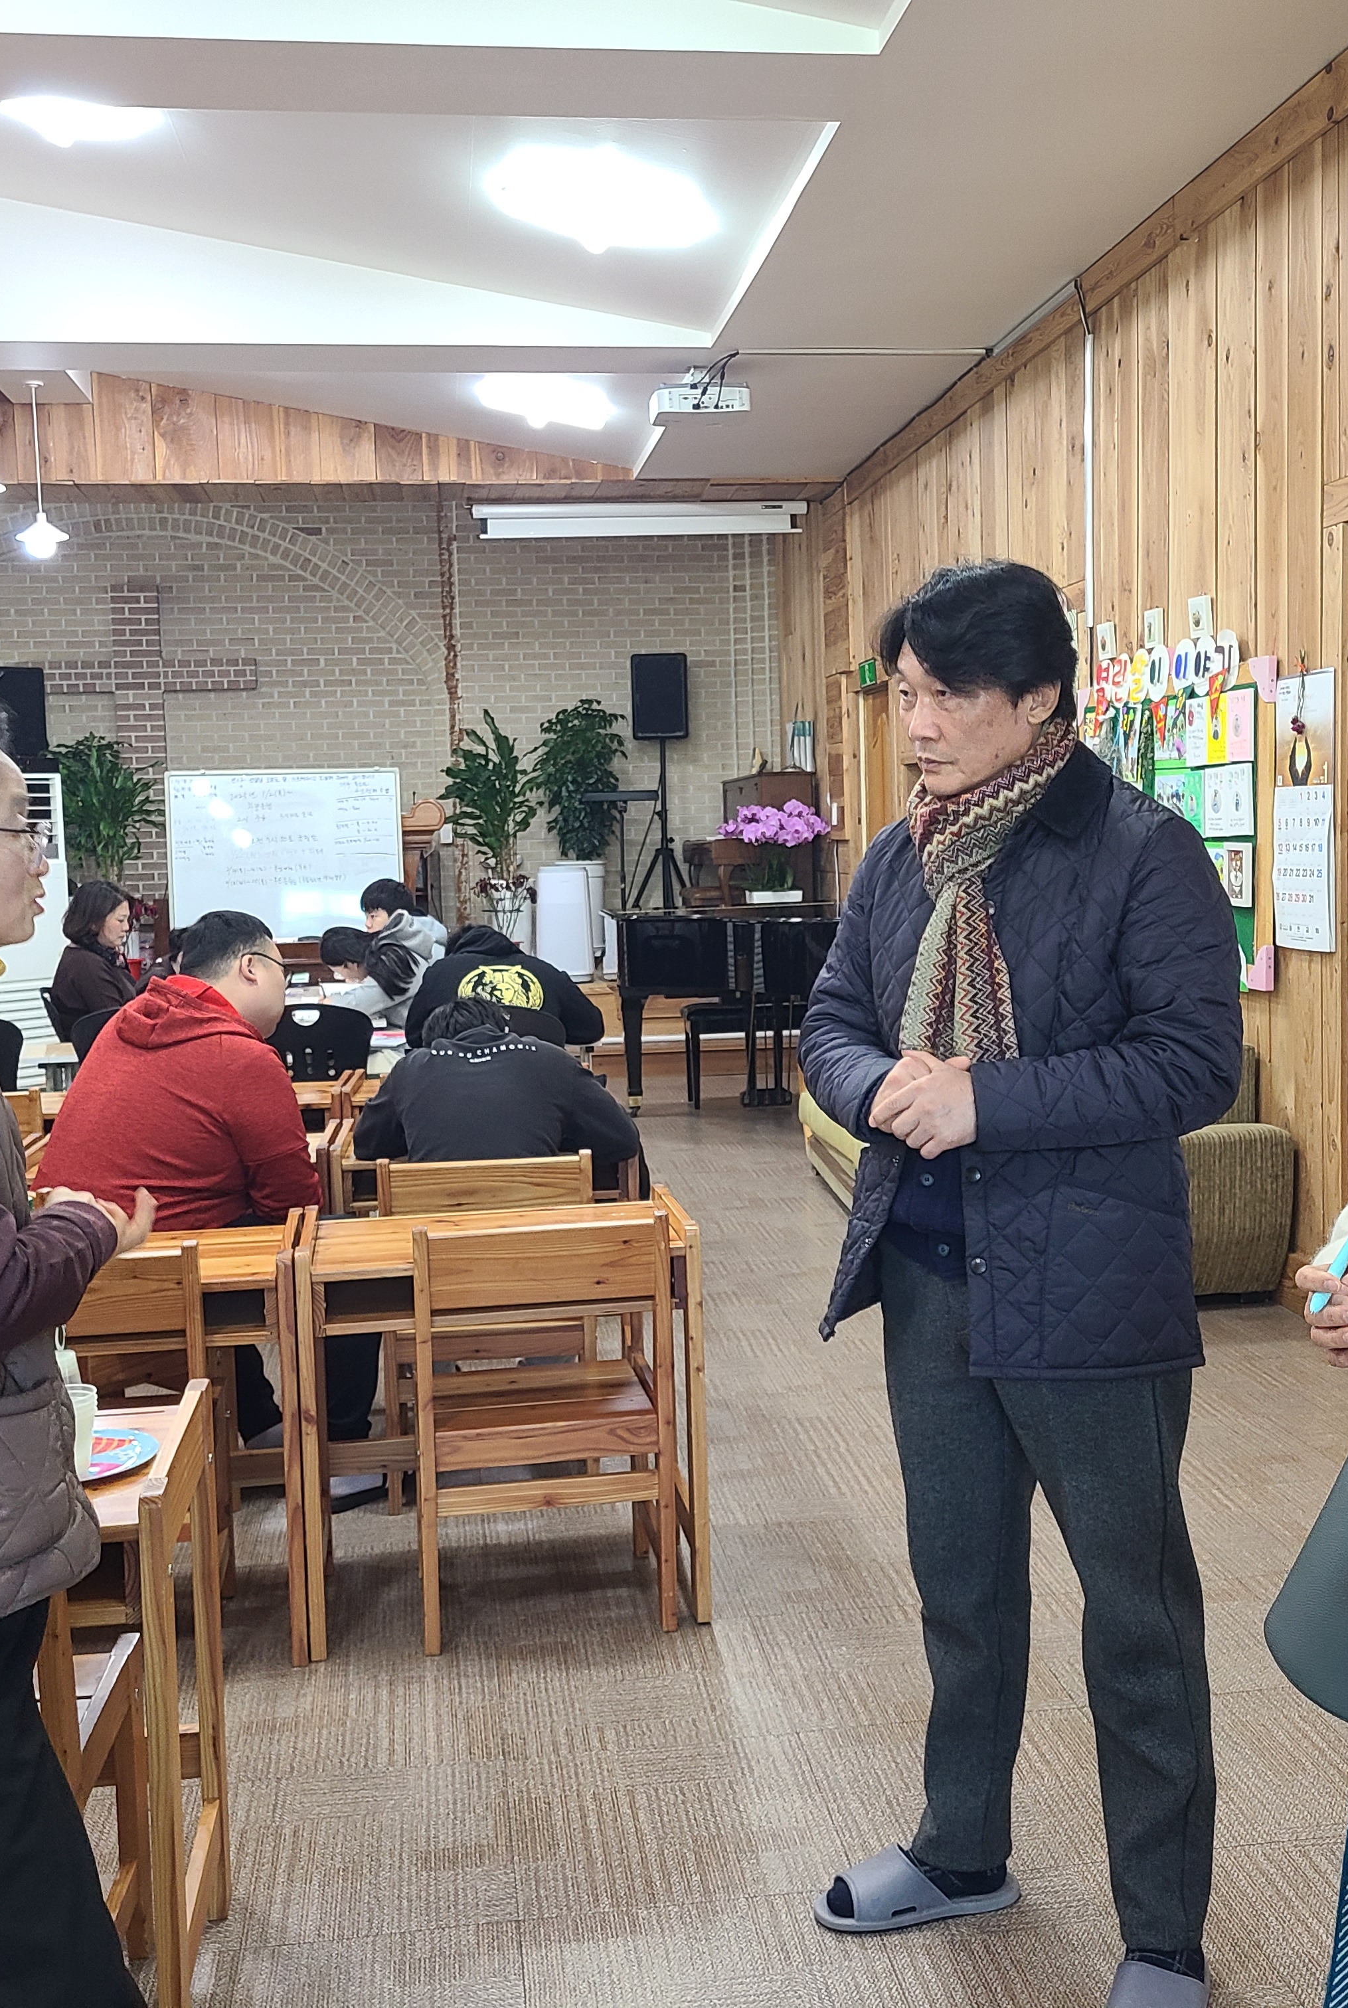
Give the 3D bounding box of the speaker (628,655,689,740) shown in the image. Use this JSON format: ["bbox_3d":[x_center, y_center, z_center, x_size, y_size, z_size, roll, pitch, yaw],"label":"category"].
[{"bbox_3d":[-0.104,-1.920,12.670,0.355,0.537,0.330,-2,5,-5],"label":"speaker"}]

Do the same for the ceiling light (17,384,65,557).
[{"bbox_3d":[-3.409,-2.854,10.756,0.300,0.913,0.300,-2,5,-7],"label":"ceiling light"}]

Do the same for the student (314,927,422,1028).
[{"bbox_3d":[-1.227,0.201,8.561,0.700,1.093,0.480,-2,5,-2],"label":"student"}]

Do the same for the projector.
[{"bbox_3d":[0.116,-2.573,8.674,0.390,0.115,0.300,-2,5,-7],"label":"projector"}]

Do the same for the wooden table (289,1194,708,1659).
[{"bbox_3d":[-0.335,0.772,3.832,0.725,0.745,0.480,-2,5,-9],"label":"wooden table"}]

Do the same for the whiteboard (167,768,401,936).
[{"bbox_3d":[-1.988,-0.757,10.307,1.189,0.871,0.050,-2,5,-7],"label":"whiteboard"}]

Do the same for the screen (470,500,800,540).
[{"bbox_3d":[-0.188,-2.867,11.918,1.995,0.201,0.110,-2,5,-7],"label":"screen"}]

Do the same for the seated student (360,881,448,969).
[{"bbox_3d":[-1.277,0.073,9.050,0.680,1.264,0.480,-2,5,-5],"label":"seated student"}]

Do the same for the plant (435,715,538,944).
[{"bbox_3d":[-1.150,-0.965,12.518,0.620,1.712,0.600,-2,5,-7],"label":"plant"}]

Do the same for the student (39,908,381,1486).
[{"bbox_3d":[-1.048,0.442,4.558,0.620,1.310,0.780,3,7,41],"label":"student"}]

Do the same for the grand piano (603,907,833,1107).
[{"bbox_3d":[0.473,0.068,9.569,1.480,1.020,1.650,-2,5,-7],"label":"grand piano"}]

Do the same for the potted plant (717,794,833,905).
[{"bbox_3d":[0.560,-0.865,11.326,0.620,0.611,0.420,-2,5,-7],"label":"potted plant"}]

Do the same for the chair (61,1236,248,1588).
[{"bbox_3d":[-1.041,0.771,3.554,0.450,0.755,0.430,-2,5,-10],"label":"chair"}]

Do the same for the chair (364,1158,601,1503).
[{"bbox_3d":[-0.418,0.678,4.418,0.450,0.755,0.430,-2,5,-10],"label":"chair"}]

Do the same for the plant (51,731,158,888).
[{"bbox_3d":[-3.453,-0.832,12.238,0.700,1.620,0.660,-2,5,-7],"label":"plant"}]

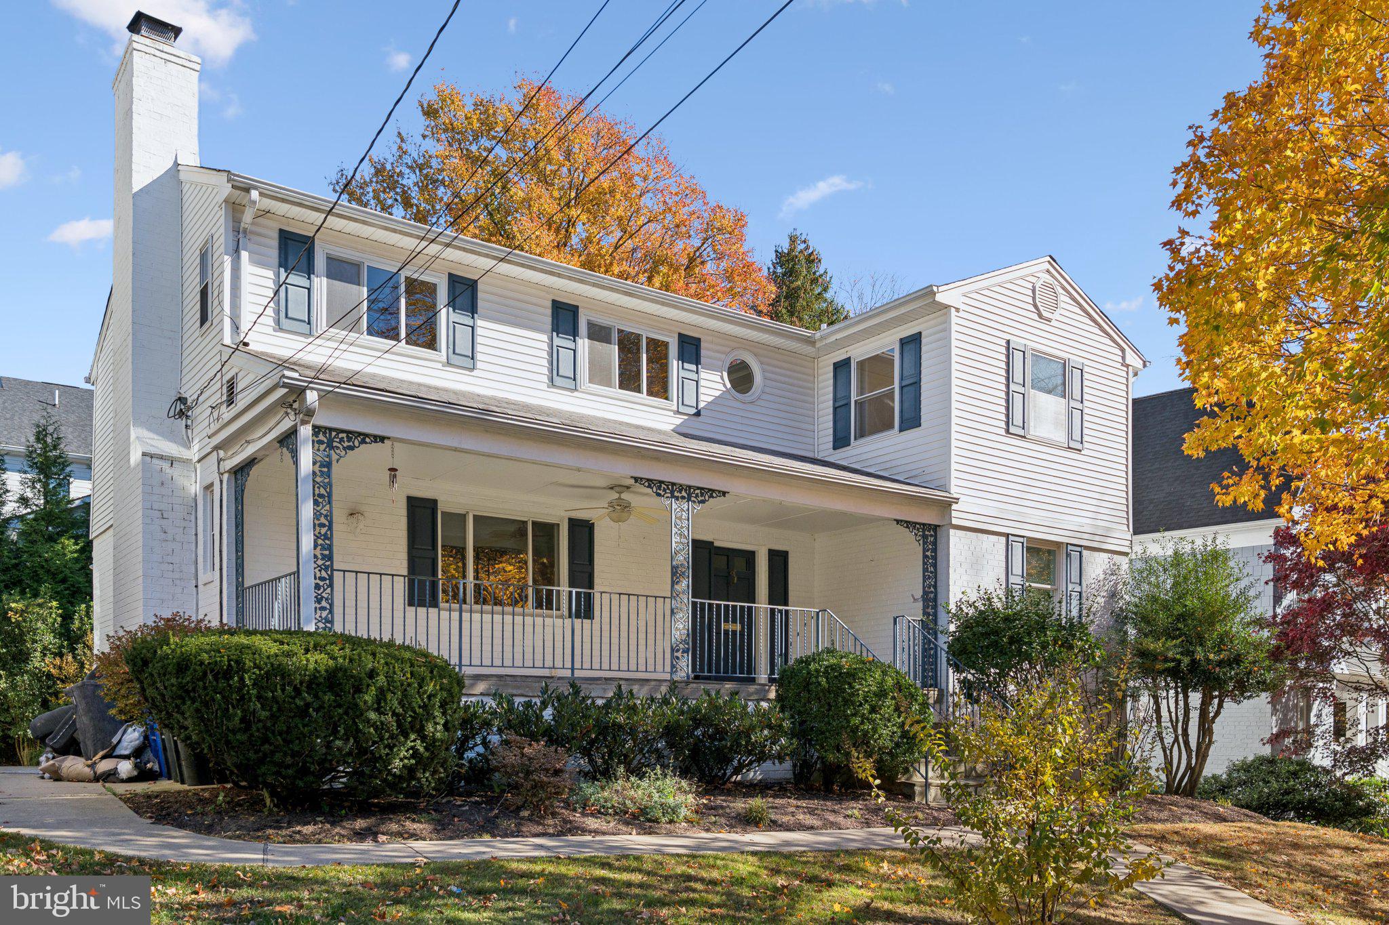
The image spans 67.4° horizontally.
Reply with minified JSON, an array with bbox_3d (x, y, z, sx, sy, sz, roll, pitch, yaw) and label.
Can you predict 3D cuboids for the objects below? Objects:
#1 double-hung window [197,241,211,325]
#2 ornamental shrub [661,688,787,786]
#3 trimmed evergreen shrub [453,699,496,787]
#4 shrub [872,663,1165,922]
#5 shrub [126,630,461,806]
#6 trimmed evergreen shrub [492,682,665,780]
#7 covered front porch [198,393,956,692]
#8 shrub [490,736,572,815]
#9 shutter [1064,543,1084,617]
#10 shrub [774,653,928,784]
[{"bbox_3d":[-5.859,-2.140,12.450,0.120,0.950,0.600,6,-9,-37],"label":"double-hung window"},{"bbox_3d":[0.345,3.294,12.500,1.350,1.100,1.150,5,-9,-36],"label":"ornamental shrub"},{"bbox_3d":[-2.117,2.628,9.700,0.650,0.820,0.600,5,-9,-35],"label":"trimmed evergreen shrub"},{"bbox_3d":[2.021,2.046,6.500,1.720,1.530,1.600,-2,-7,18],"label":"shrub"},{"bbox_3d":[-3.245,2.055,8.500,2.350,1.300,1.450,5,-9,-35],"label":"shrub"},{"bbox_3d":[-1.287,2.997,11.600,1.750,1.050,1.150,5,-9,-36],"label":"trimmed evergreen shrub"},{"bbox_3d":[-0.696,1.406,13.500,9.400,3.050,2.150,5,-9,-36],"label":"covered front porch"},{"bbox_3d":[-1.400,2.671,8.900,0.680,0.680,0.660,0,-7,0],"label":"shrub"},{"bbox_3d":[5.680,1.862,15.600,0.375,1.250,0.050,5,-9,-35],"label":"shutter"},{"bbox_3d":[1.895,3.060,12.500,1.650,1.550,1.600,0,-7,0],"label":"shrub"}]

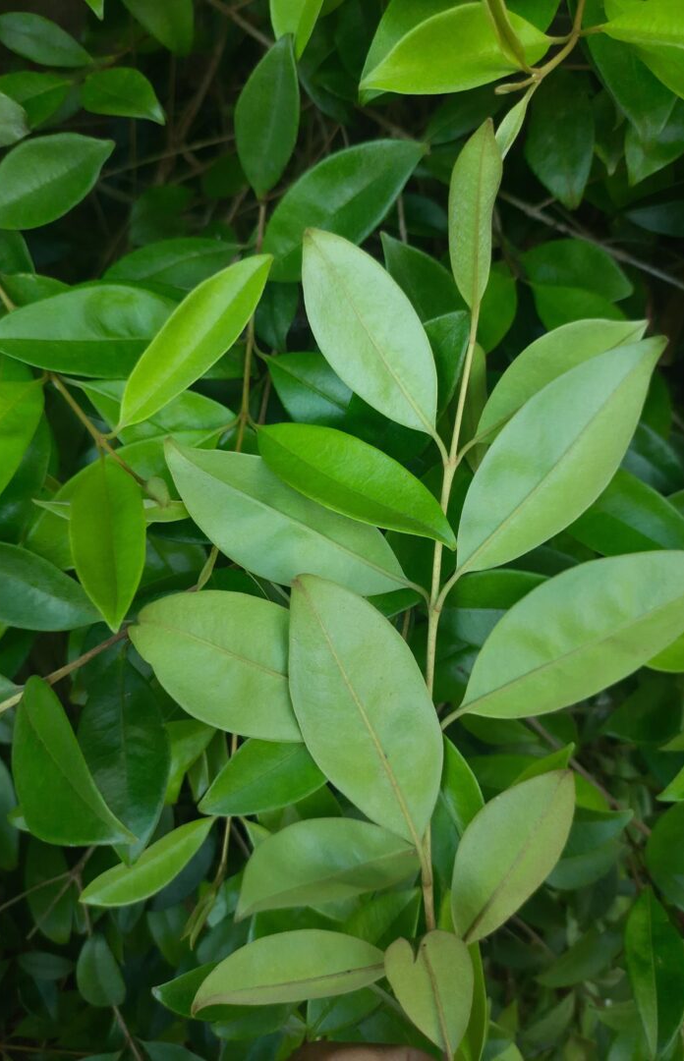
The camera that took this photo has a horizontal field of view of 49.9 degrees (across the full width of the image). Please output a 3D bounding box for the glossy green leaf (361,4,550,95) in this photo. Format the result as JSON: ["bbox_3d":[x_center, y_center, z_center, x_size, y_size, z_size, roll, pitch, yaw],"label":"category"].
[{"bbox_3d":[0.046,-0.195,0.300,0.080,0.034,0.014,-15,11,0],"label":"glossy green leaf"}]

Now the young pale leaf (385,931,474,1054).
[{"bbox_3d":[0.032,0.151,0.240,0.026,0.007,0.037,-16,73,-5],"label":"young pale leaf"}]

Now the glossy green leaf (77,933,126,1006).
[{"bbox_3d":[-0.152,0.275,0.459,0.025,0.006,0.042,-19,72,-13],"label":"glossy green leaf"}]

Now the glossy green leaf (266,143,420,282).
[{"bbox_3d":[-0.002,-0.150,0.333,0.044,0.013,0.113,38,69,13],"label":"glossy green leaf"}]

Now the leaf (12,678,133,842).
[{"bbox_3d":[-0.130,0.112,0.329,0.038,0.016,0.092,-40,68,-7],"label":"leaf"}]

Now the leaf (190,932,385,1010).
[{"bbox_3d":[-0.020,0.163,0.275,0.074,0.029,0.013,-13,-7,0],"label":"leaf"}]

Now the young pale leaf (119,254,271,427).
[{"bbox_3d":[-0.057,-0.076,0.291,0.029,0.010,0.094,33,76,17],"label":"young pale leaf"}]

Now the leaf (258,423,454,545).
[{"bbox_3d":[0.005,-0.016,0.256,0.082,0.012,0.030,32,82,8],"label":"leaf"}]

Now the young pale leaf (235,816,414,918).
[{"bbox_3d":[-0.005,0.125,0.275,0.072,0.031,0.013,-20,-1,0],"label":"young pale leaf"}]

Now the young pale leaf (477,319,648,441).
[{"bbox_3d":[0.077,-0.054,0.260,0.076,0.030,0.010,-34,-7,-5],"label":"young pale leaf"}]

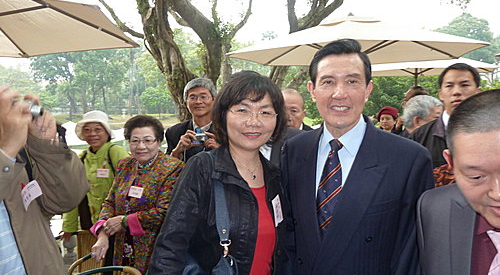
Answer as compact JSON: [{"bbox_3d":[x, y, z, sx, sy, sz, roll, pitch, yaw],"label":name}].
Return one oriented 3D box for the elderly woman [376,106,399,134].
[{"bbox_3d":[1.370,0.458,3.651,0.500,1.540,0.320,5,8,38],"label":"elderly woman"}]

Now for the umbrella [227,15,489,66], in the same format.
[{"bbox_3d":[1.140,-0.124,4.224,2.450,2.570,2.750,2,7,18],"label":"umbrella"}]

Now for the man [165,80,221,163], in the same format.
[{"bbox_3d":[-0.270,0.524,2.169,0.550,1.730,0.420,0,6,0],"label":"man"}]

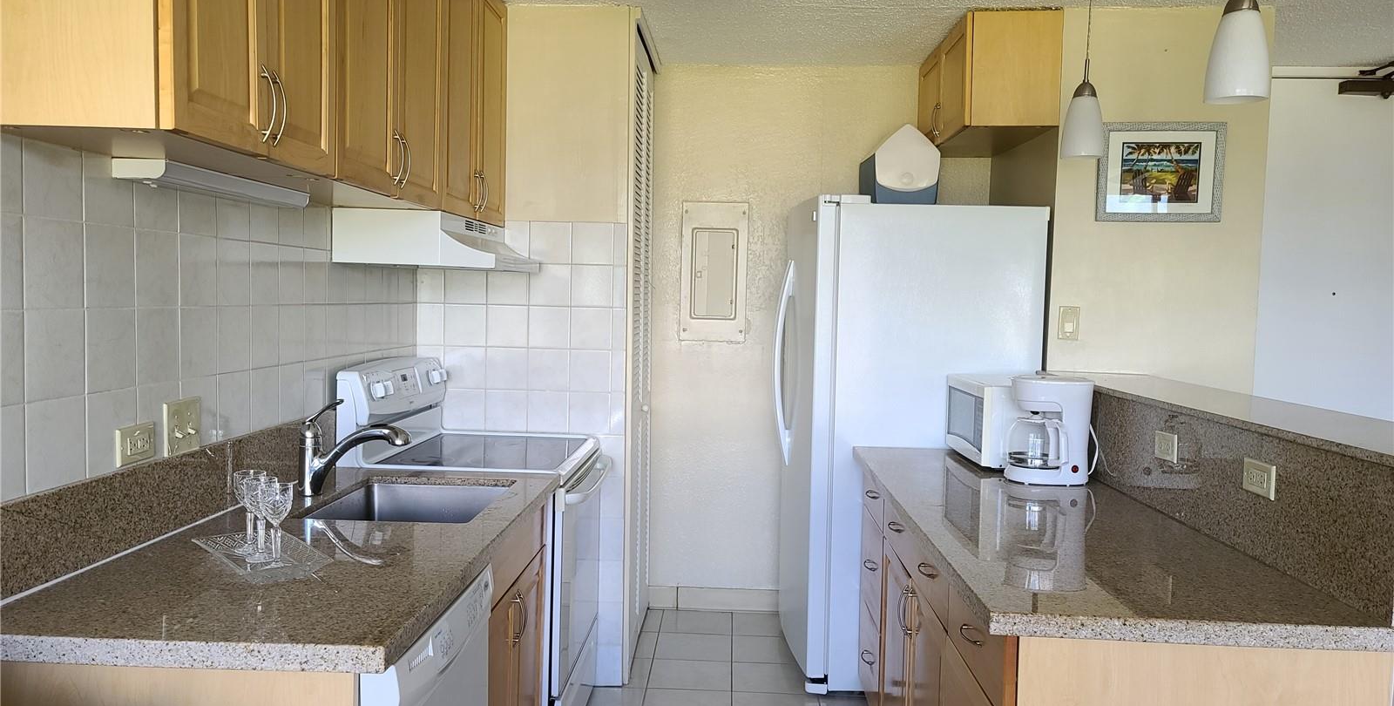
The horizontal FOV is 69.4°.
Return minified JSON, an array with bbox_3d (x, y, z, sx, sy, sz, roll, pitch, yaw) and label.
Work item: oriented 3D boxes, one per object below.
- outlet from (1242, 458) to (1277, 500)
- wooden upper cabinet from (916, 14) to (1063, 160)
[{"bbox_3d":[1.159,0.260,2.084,0.010,0.070,0.120,1,3,2],"label":"outlet"},{"bbox_3d":[1.128,-1.023,3.989,0.333,0.395,0.910,1,3,2],"label":"wooden upper cabinet"}]

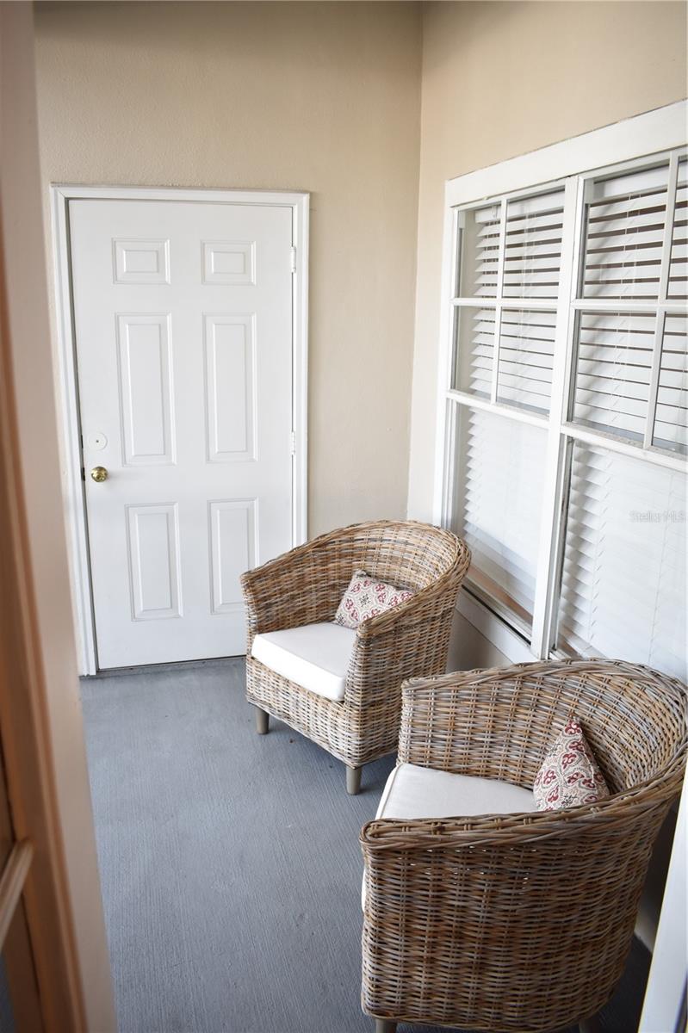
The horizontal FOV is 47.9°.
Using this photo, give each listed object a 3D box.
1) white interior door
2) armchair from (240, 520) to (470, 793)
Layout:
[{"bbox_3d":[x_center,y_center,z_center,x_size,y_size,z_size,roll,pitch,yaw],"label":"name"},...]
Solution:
[{"bbox_3d":[-0.679,-0.308,3.466,0.914,2.032,0.045,-3,15,-13],"label":"white interior door"},{"bbox_3d":[0.101,0.485,3.002,0.690,0.810,0.720,-11,18,-39],"label":"armchair"}]

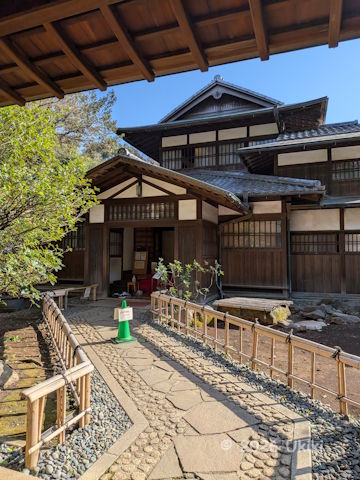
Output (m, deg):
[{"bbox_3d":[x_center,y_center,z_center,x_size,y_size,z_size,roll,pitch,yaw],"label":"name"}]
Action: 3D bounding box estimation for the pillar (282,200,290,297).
[{"bbox_3d":[3.030,0.253,9.614,0.125,2.784,0.125,-1,-2,21],"label":"pillar"}]

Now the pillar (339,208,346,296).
[{"bbox_3d":[4.635,0.323,9.505,0.120,2.440,0.120,-1,-2,21],"label":"pillar"}]

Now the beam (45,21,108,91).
[{"bbox_3d":[-0.532,-0.963,1.751,0.042,0.052,0.451,-1,-16,20],"label":"beam"}]

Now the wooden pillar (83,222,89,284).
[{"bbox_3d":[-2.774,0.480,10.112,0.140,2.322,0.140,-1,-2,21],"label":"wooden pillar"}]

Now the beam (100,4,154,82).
[{"bbox_3d":[-0.241,-0.969,1.646,0.042,0.052,0.468,-1,-16,20],"label":"beam"}]

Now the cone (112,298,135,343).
[{"bbox_3d":[-0.972,1.407,5.814,0.360,0.700,0.360,0,-2,0],"label":"cone"}]

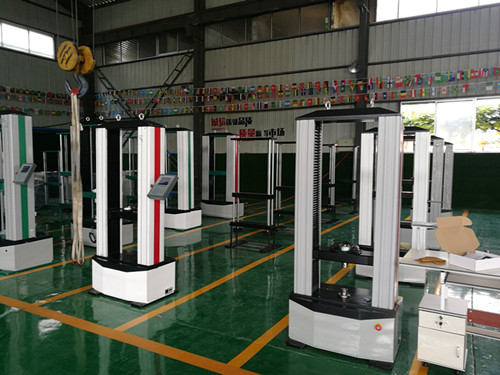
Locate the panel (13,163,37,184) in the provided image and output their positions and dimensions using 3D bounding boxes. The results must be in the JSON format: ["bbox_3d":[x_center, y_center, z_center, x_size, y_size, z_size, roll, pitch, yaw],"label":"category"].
[{"bbox_3d":[-3.155,-0.173,5.513,0.235,0.298,0.055,2,-30,29],"label":"panel"}]

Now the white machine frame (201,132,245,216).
[{"bbox_3d":[-0.793,-0.334,11.339,1.020,2.410,0.754,2,4,29],"label":"white machine frame"}]

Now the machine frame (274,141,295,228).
[{"bbox_3d":[1.031,-0.015,9.236,0.895,2.057,0.597,2,4,29],"label":"machine frame"}]

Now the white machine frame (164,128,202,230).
[{"bbox_3d":[-1.793,-0.211,9.483,1.020,2.378,0.754,2,4,29],"label":"white machine frame"}]

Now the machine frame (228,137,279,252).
[{"bbox_3d":[0.075,0.102,7.346,0.895,2.041,0.597,2,4,29],"label":"machine frame"}]

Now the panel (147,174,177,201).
[{"bbox_3d":[-0.951,-0.003,4.287,0.217,0.295,0.055,2,-38,29],"label":"panel"}]

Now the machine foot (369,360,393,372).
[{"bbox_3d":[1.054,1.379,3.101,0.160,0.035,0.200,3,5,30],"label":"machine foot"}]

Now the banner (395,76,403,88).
[{"bbox_3d":[4.884,-3.469,12.800,0.210,0.330,0.040,2,4,29],"label":"banner"}]

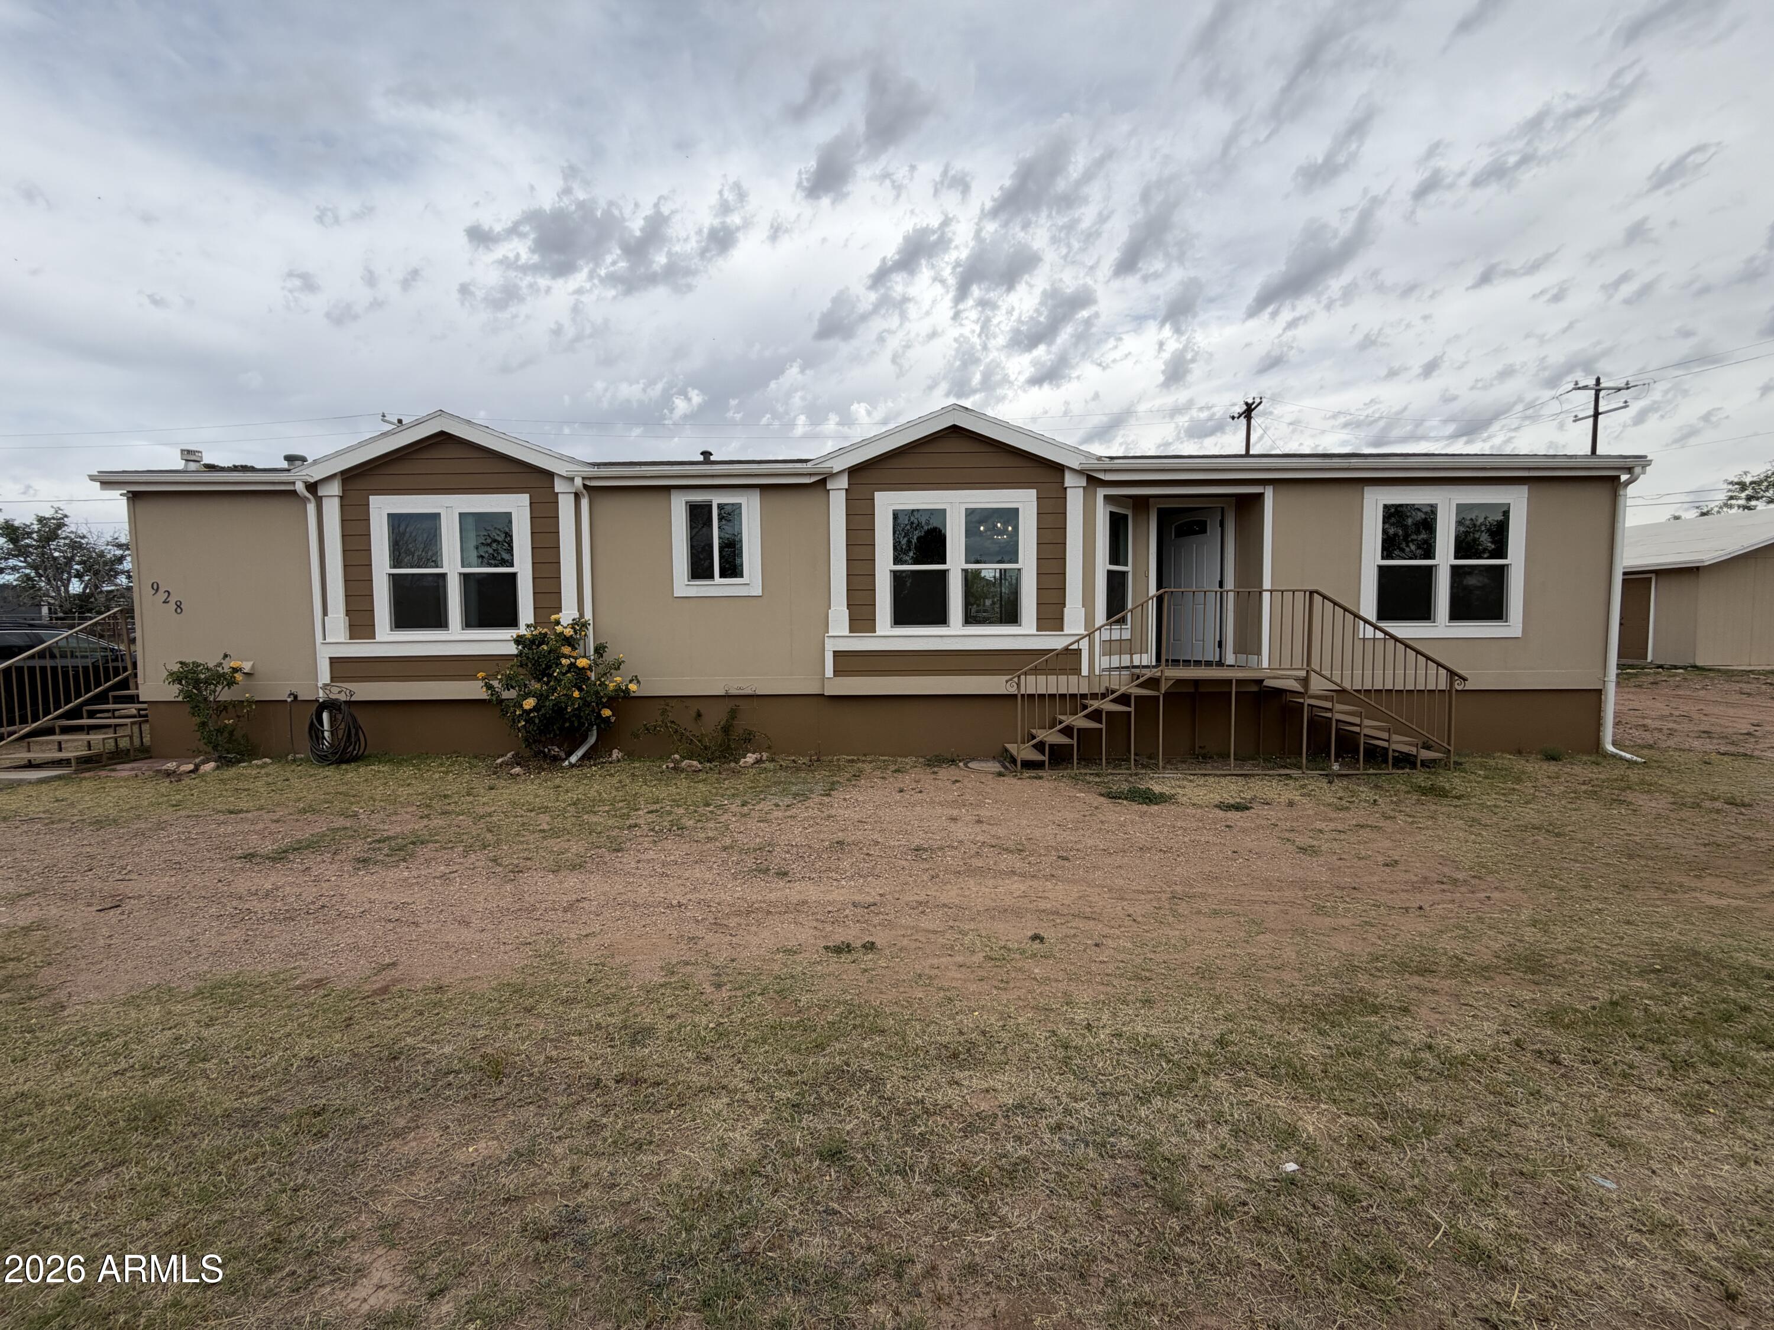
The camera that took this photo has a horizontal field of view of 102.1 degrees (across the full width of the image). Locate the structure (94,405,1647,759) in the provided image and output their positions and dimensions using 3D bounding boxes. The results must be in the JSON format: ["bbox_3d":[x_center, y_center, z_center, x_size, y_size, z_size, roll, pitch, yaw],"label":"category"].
[{"bbox_3d":[-0.253,-1.143,12.112,17.600,4.080,8.100,0,3,1],"label":"structure"}]

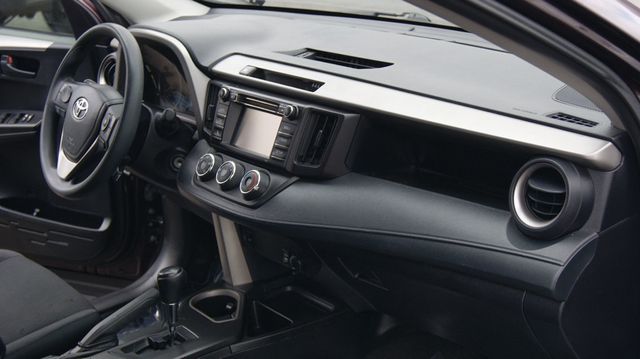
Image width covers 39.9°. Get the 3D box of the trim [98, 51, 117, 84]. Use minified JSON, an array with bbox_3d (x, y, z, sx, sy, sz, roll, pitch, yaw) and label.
[{"bbox_3d":[-0.484,-0.251,2.101,0.100,0.100,0.045,16,13,40],"label":"trim"}]

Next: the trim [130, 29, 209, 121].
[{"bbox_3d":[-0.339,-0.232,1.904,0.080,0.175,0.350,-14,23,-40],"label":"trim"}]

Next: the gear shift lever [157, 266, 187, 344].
[{"bbox_3d":[-0.273,0.231,1.614,0.050,0.155,0.046,-14,23,-40],"label":"gear shift lever"}]

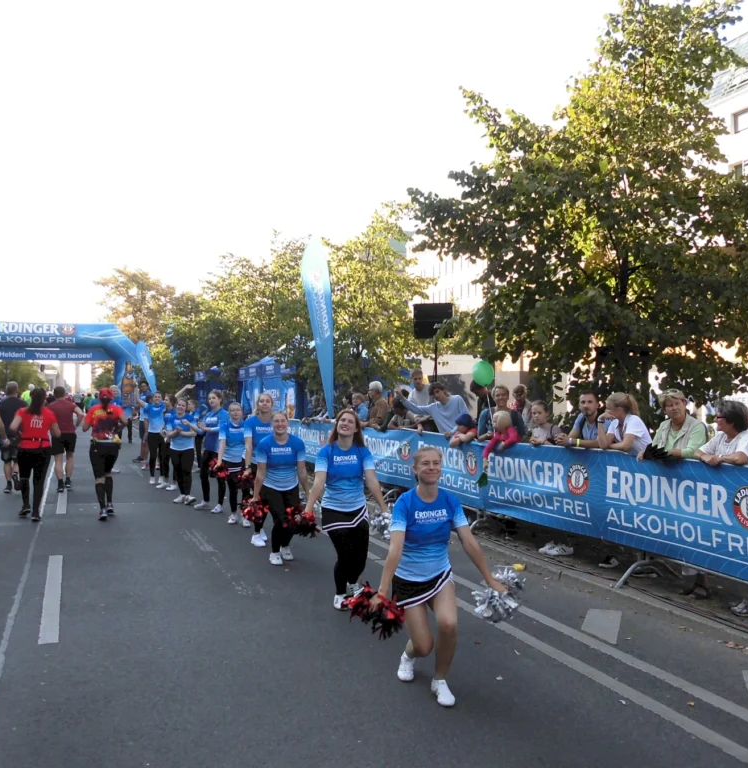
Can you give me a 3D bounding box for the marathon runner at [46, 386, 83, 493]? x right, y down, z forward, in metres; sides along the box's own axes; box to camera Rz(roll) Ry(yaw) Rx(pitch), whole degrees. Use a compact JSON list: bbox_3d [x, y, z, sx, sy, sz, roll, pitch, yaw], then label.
[{"bbox_3d":[-5.238,0.915,12.986,0.580,1.745,0.500,1,-1,-22],"label":"marathon runner"}]

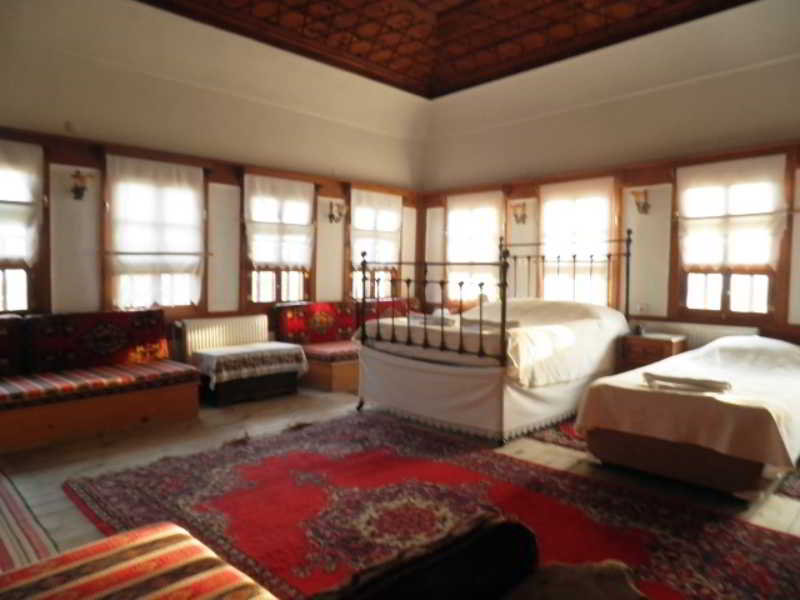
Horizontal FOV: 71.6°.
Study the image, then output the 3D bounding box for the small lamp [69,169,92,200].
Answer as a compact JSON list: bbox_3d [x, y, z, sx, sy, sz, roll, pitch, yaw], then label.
[{"bbox_3d":[-2.661,-0.962,4.644,0.138,0.228,0.156,-2,4,-43],"label":"small lamp"}]

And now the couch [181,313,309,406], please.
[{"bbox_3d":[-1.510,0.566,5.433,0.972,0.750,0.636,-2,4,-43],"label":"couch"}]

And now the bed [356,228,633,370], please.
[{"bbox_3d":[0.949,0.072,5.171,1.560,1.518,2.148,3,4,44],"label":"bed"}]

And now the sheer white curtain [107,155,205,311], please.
[{"bbox_3d":[-2.228,-0.603,5.146,0.876,1.358,0.072,-2,4,-43],"label":"sheer white curtain"}]

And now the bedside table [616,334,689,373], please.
[{"bbox_3d":[2.190,0.660,4.833,0.372,0.684,0.492,-2,4,-43],"label":"bedside table"}]

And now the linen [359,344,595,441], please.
[{"bbox_3d":[0.923,0.681,5.177,1.536,0.564,2.064,3,4,44],"label":"linen"}]

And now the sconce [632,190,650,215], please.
[{"bbox_3d":[2.300,-0.926,5.264,0.144,0.240,0.132,-2,4,-43],"label":"sconce"}]

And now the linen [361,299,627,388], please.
[{"bbox_3d":[0.943,0.345,5.179,1.584,0.540,2.064,3,4,44],"label":"linen"}]

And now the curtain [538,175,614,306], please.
[{"bbox_3d":[1.842,-0.584,5.850,0.072,1.296,0.816,-2,4,-43],"label":"curtain"}]

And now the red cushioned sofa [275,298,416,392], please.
[{"bbox_3d":[-0.294,0.470,6.484,1.956,0.870,0.816,-2,4,-43],"label":"red cushioned sofa"}]

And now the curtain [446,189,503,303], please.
[{"bbox_3d":[0.908,-0.638,6.840,0.072,1.344,0.876,-2,4,-43],"label":"curtain"}]

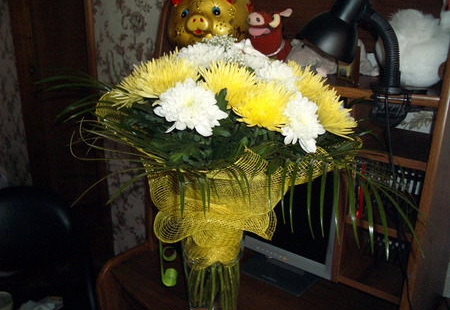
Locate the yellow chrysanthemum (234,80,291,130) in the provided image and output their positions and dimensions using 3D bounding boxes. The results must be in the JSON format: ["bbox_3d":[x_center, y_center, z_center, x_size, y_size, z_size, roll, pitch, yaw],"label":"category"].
[{"bbox_3d":[0.063,-0.084,0.775,0.105,0.065,0.105,11,37,0],"label":"yellow chrysanthemum"}]

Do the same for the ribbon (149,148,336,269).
[{"bbox_3d":[0.026,0.102,0.885,0.340,0.220,0.220,1,20,0],"label":"ribbon"}]

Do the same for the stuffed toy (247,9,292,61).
[{"bbox_3d":[0.124,-0.314,1.250,0.115,0.170,0.125,17,25,36],"label":"stuffed toy"}]

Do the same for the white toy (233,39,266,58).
[{"bbox_3d":[0.080,-0.320,1.420,0.095,0.090,0.105,20,27,41],"label":"white toy"}]

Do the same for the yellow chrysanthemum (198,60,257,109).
[{"bbox_3d":[0.005,-0.125,0.820,0.107,0.065,0.107,3,29,0],"label":"yellow chrysanthemum"}]

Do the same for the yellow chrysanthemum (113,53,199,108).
[{"bbox_3d":[-0.122,-0.129,0.800,0.150,0.085,0.150,-25,25,0],"label":"yellow chrysanthemum"}]

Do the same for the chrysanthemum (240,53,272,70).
[{"bbox_3d":[0.062,-0.188,0.930,0.085,0.050,0.085,5,0,0],"label":"chrysanthemum"}]

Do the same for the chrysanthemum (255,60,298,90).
[{"bbox_3d":[0.096,-0.148,0.860,0.097,0.060,0.097,16,18,0],"label":"chrysanthemum"}]

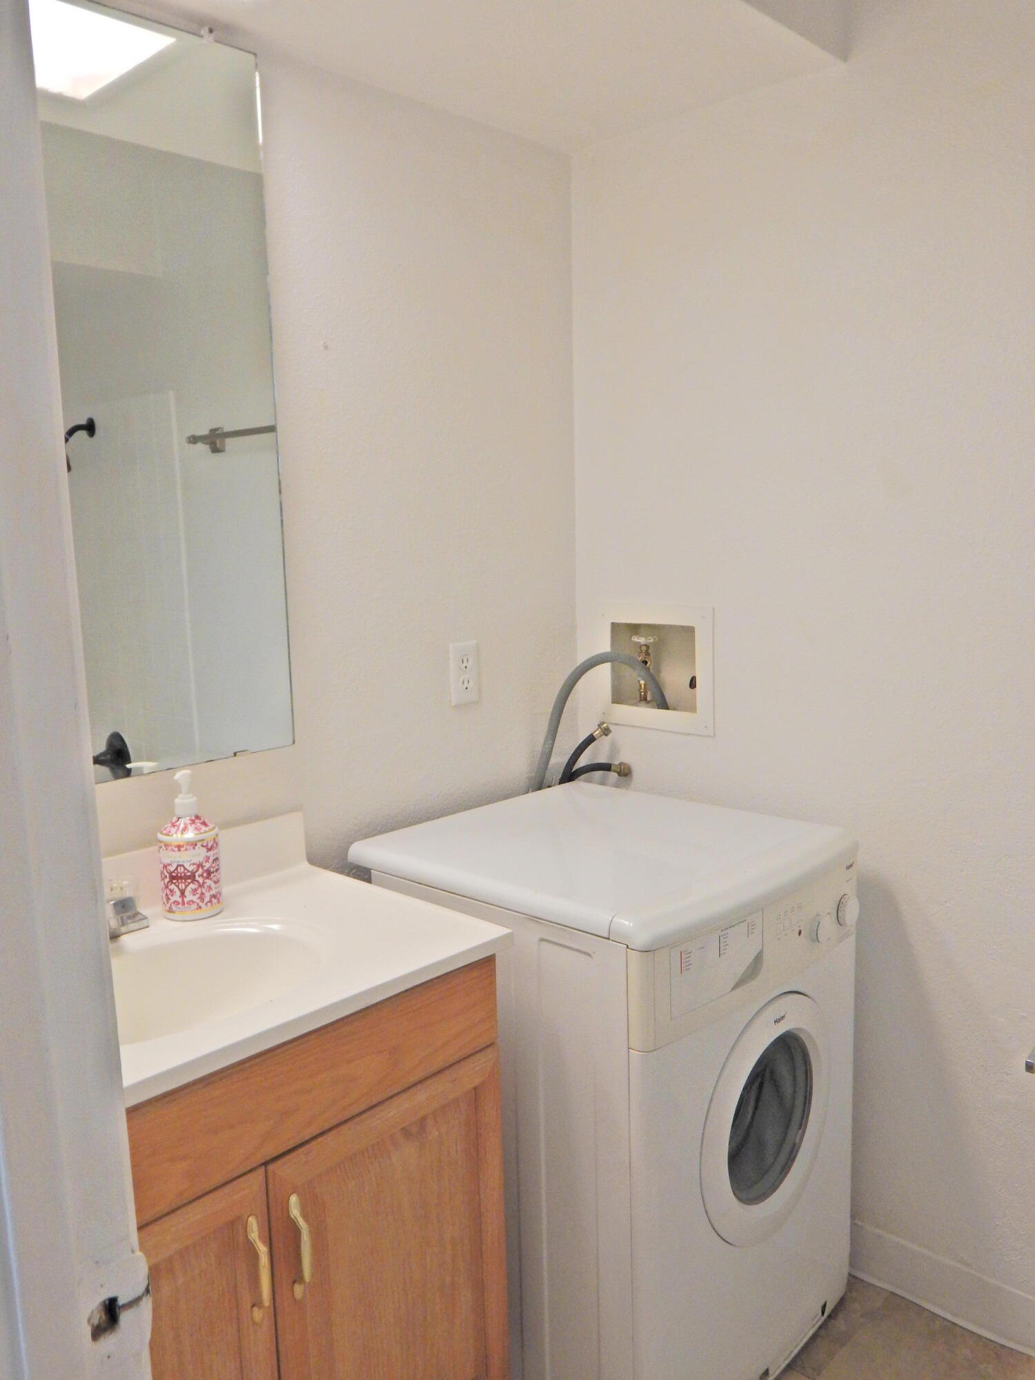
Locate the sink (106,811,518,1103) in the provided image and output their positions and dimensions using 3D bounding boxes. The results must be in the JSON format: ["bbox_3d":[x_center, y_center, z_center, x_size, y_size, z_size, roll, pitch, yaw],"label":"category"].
[{"bbox_3d":[-0.444,0.317,1.367,0.466,0.112,0.787,6,11,43],"label":"sink"}]

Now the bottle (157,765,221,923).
[{"bbox_3d":[-0.465,0.214,1.585,0.085,0.206,0.085,1,9,18],"label":"bottle"}]

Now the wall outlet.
[{"bbox_3d":[-0.093,-0.029,2.039,0.008,0.115,0.071,6,11,43],"label":"wall outlet"}]

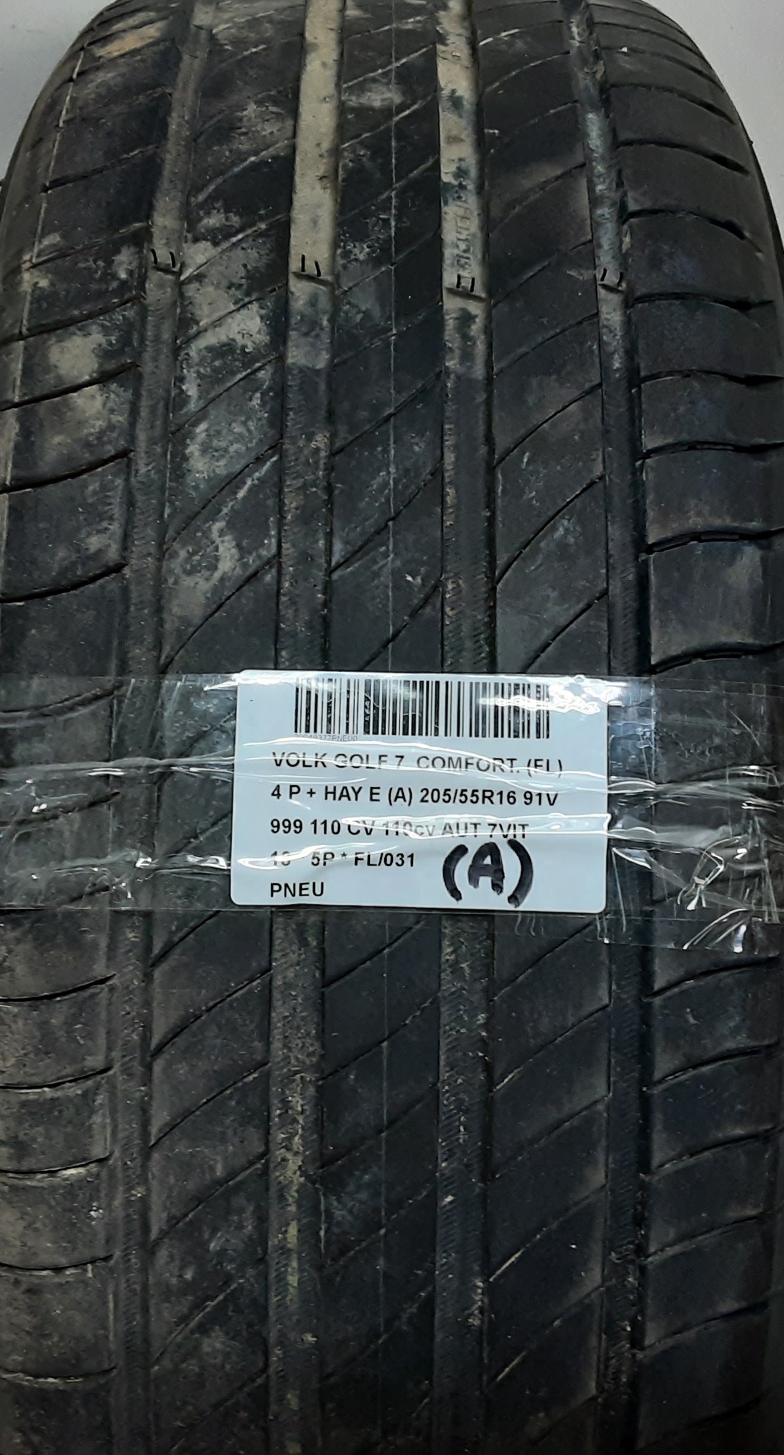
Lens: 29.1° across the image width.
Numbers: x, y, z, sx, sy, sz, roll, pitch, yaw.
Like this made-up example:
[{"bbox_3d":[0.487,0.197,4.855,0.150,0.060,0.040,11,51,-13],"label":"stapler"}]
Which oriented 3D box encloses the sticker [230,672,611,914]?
[{"bbox_3d":[0.006,0.013,0.309,0.076,0.002,0.049,1,84,1],"label":"sticker"}]

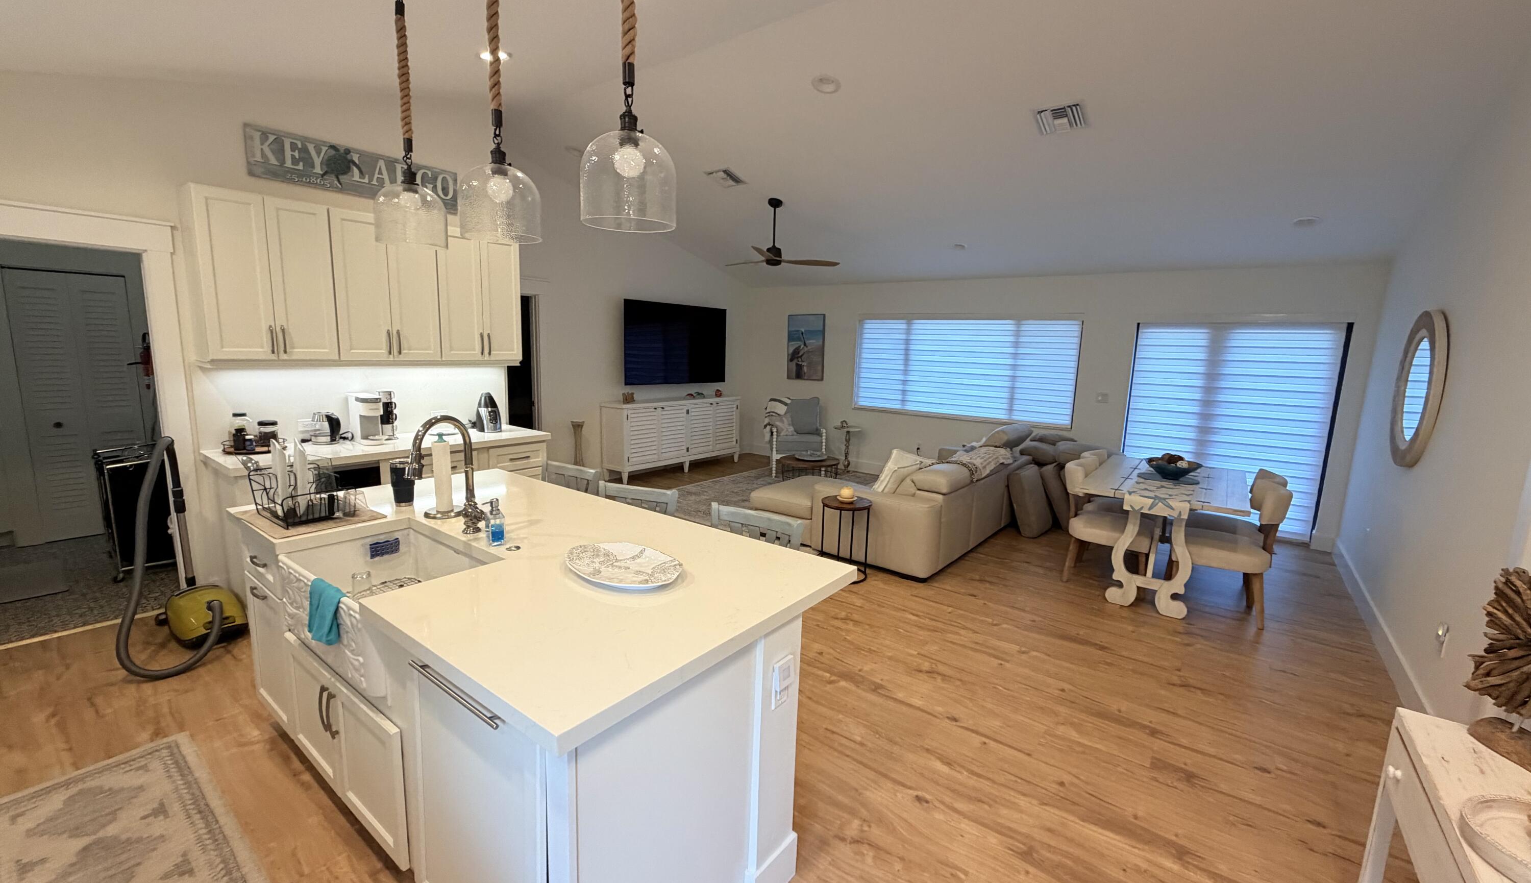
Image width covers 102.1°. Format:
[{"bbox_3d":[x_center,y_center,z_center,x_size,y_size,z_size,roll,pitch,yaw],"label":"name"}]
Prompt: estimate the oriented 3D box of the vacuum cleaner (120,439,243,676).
[{"bbox_3d":[-3.049,0.535,3.205,0.795,1.064,0.557,8,11,35],"label":"vacuum cleaner"}]

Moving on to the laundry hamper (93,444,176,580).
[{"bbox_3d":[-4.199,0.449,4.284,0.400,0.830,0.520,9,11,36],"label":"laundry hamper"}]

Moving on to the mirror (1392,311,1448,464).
[{"bbox_3d":[3.882,-0.308,3.698,0.050,0.930,0.930,9,11,36],"label":"mirror"}]

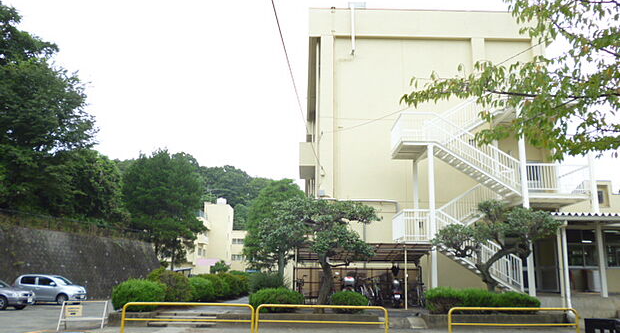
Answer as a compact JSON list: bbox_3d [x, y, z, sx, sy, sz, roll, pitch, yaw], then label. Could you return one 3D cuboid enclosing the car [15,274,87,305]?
[{"bbox_3d":[-13.102,6.267,25.606,3.600,1.520,1.660,0,-12,3],"label":"car"}]

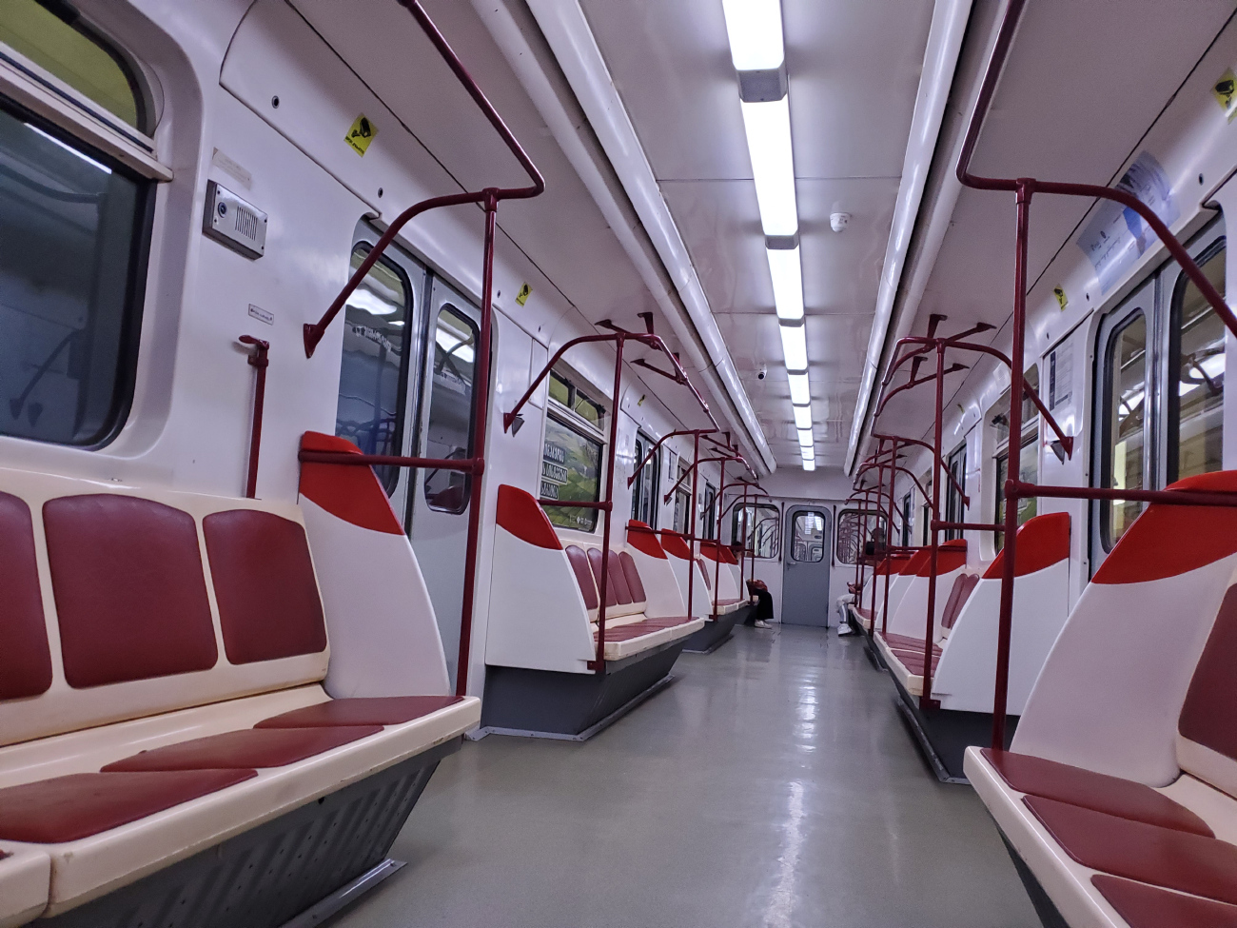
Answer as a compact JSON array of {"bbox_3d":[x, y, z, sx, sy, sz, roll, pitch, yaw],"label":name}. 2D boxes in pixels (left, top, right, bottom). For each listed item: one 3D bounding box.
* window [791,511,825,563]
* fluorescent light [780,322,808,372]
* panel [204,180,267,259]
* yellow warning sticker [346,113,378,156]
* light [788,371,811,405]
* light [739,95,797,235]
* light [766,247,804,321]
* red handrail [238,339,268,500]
[{"bbox_3d":[2.807,1.077,13.737,0.485,0.760,0.040,2,-6,13],"label":"window"},{"bbox_3d":[1.207,-0.805,6.334,0.152,0.060,1.220,2,-6,13],"label":"fluorescent light"},{"bbox_3d":[-0.969,-0.613,2.365,0.033,0.130,0.212,2,-6,13],"label":"panel"},{"bbox_3d":[-0.790,-1.015,2.870,0.005,0.103,0.112,29,0,14],"label":"yellow warning sticker"},{"bbox_3d":[1.512,-0.642,7.711,0.152,0.060,1.220,2,-6,13],"label":"light"},{"bbox_3d":[0.601,-1.129,3.597,0.152,0.060,1.220,2,-6,13],"label":"light"},{"bbox_3d":[0.904,-0.967,4.966,0.152,0.060,1.220,2,-6,13],"label":"light"},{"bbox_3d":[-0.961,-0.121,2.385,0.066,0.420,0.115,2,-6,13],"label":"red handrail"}]

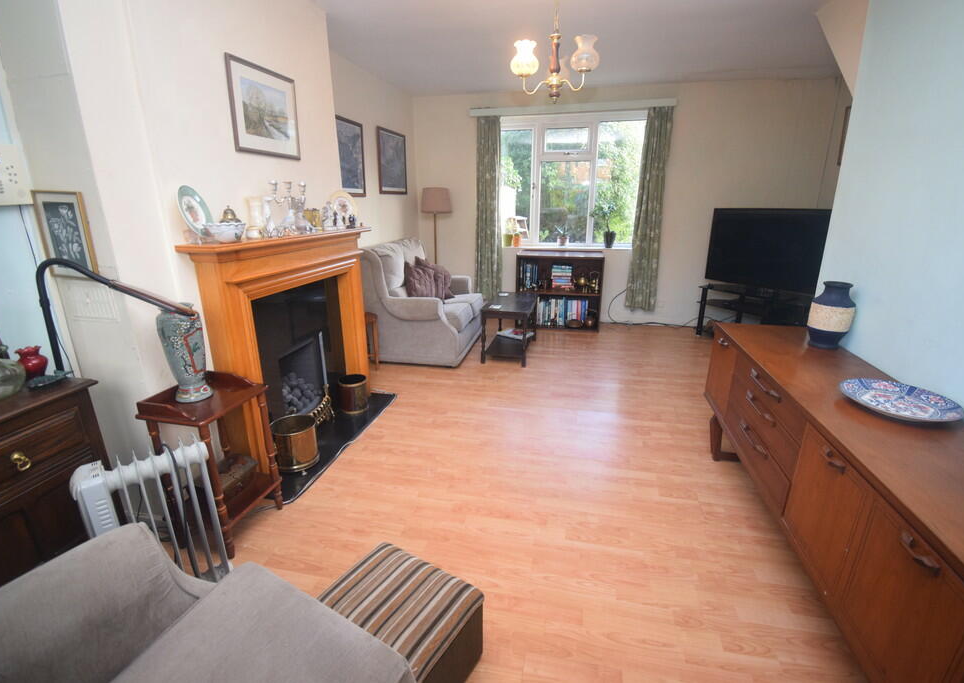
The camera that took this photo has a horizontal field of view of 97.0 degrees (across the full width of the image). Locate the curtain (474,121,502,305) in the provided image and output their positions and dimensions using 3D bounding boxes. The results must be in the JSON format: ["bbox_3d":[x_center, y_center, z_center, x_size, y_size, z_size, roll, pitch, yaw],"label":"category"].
[{"bbox_3d":[0.076,-1.455,4.947,0.320,2.060,0.120,4,19,12],"label":"curtain"}]

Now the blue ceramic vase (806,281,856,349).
[{"bbox_3d":[1.637,-0.118,1.996,0.174,0.282,0.174,-1,18,-4],"label":"blue ceramic vase"}]

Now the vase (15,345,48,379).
[{"bbox_3d":[-1.538,0.079,1.459,0.080,0.105,0.080,4,19,12],"label":"vase"}]

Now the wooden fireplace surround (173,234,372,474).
[{"bbox_3d":[-0.965,-0.005,2.396,0.235,1.143,1.251,4,18,12],"label":"wooden fireplace surround"}]

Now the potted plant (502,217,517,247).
[{"bbox_3d":[0.329,-1.308,5.097,0.150,0.345,0.150,4,19,12],"label":"potted plant"}]

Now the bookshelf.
[{"bbox_3d":[0.844,-0.553,4.706,0.903,0.787,0.348,3,18,11],"label":"bookshelf"}]

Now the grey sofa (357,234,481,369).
[{"bbox_3d":[-0.508,-0.452,4.209,0.960,0.985,1.190,4,19,12],"label":"grey sofa"}]

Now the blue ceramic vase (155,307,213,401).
[{"bbox_3d":[-1.187,0.048,1.714,0.150,0.385,0.150,17,25,41],"label":"blue ceramic vase"}]

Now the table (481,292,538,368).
[{"bbox_3d":[0.263,-0.137,3.909,0.383,0.477,0.813,5,18,14],"label":"table"}]

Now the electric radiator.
[{"bbox_3d":[-1.079,0.640,1.458,0.340,0.635,0.170,-15,23,-37],"label":"electric radiator"}]

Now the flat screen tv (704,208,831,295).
[{"bbox_3d":[2.566,-0.823,3.804,0.084,0.675,1.103,-9,20,-27],"label":"flat screen tv"}]

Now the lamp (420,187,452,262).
[{"bbox_3d":[-0.506,-0.961,4.846,0.338,1.484,0.338,3,18,11],"label":"lamp"}]

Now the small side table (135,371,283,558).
[{"bbox_3d":[-1.065,0.476,1.726,0.277,0.632,0.346,4,18,12],"label":"small side table"}]

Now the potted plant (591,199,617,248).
[{"bbox_3d":[1.333,-1.299,4.720,0.274,0.513,0.245,3,18,11],"label":"potted plant"}]

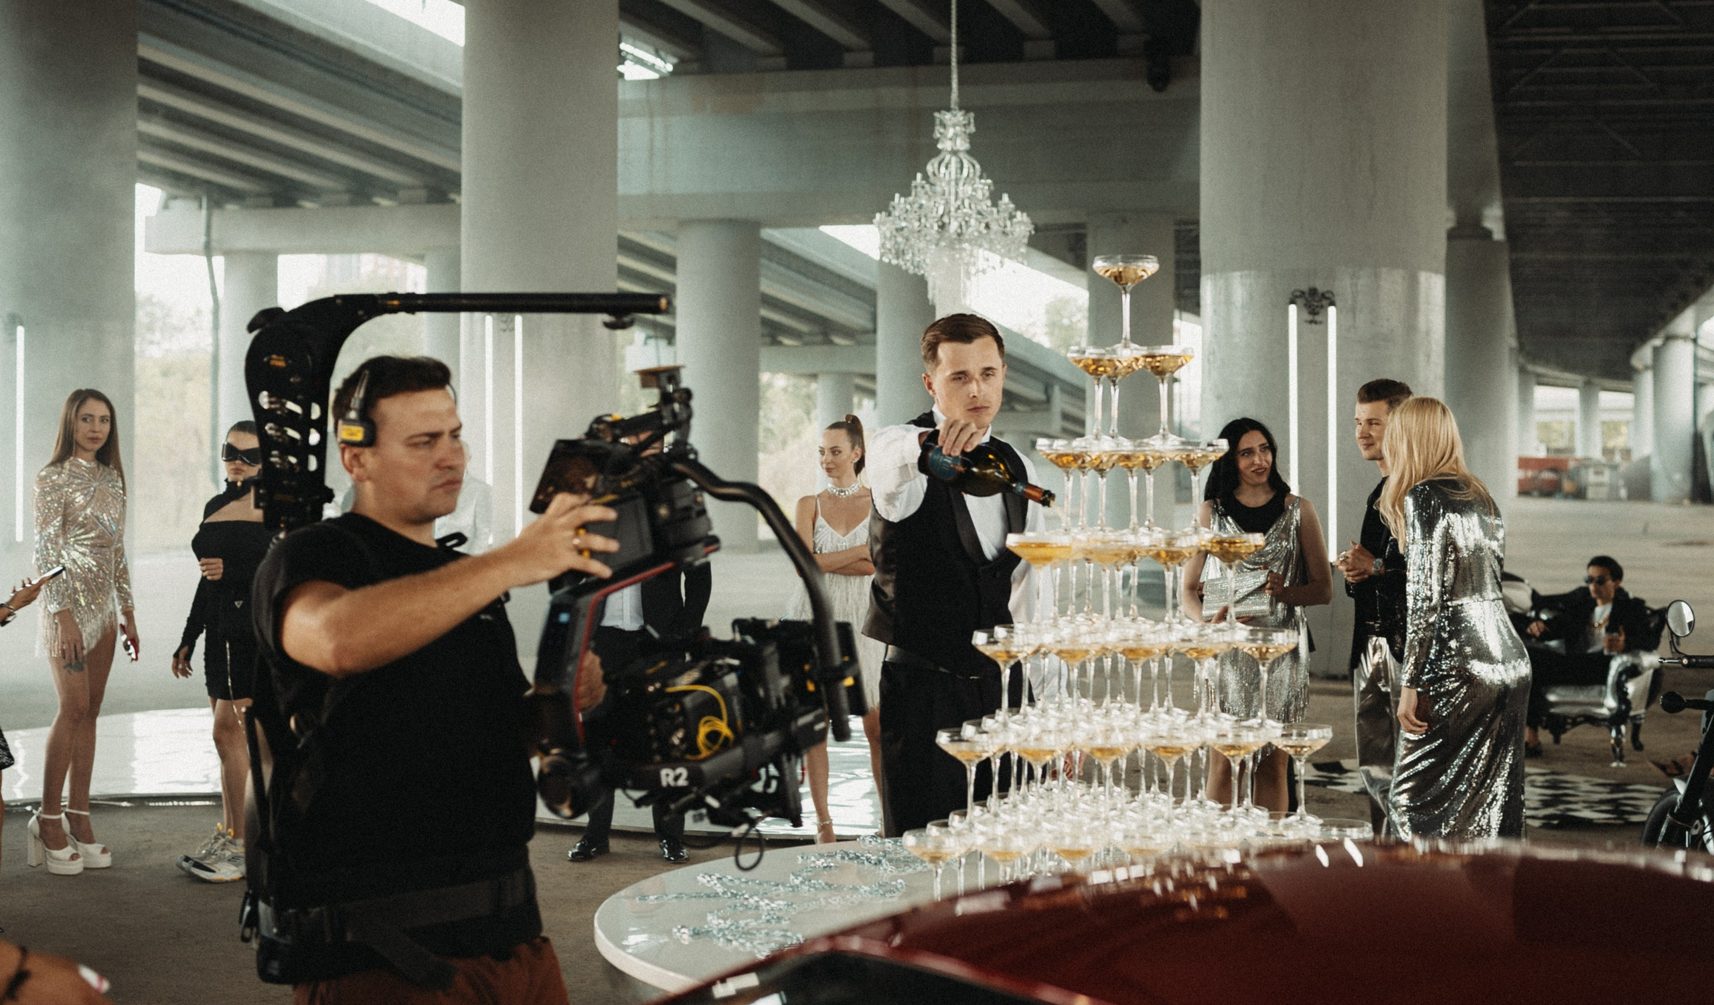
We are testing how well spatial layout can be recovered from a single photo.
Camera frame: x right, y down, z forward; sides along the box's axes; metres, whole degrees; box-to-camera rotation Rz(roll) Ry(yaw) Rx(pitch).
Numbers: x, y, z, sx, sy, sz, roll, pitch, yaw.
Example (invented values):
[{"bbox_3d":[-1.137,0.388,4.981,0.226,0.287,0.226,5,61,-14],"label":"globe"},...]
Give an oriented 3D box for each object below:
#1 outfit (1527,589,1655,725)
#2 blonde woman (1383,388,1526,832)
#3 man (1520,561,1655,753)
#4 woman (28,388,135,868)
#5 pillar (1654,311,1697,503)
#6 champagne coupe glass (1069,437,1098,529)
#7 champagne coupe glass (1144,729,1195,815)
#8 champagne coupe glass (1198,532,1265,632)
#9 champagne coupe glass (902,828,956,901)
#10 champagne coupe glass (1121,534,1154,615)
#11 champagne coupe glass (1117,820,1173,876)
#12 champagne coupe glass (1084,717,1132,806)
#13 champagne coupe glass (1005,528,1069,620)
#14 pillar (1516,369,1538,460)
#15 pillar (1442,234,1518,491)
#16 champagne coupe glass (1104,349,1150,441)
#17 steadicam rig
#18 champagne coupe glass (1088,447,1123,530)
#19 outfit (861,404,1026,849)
[{"bbox_3d":[3.963,0.825,10.350,0.650,0.800,0.650,0,1,29],"label":"outfit"},{"bbox_3d":[1.854,0.562,5.904,0.450,1.760,0.440,1,1,38],"label":"blonde woman"},{"bbox_3d":[4.006,0.880,10.406,0.700,1.090,0.750,1,1,43],"label":"man"},{"bbox_3d":[-2.910,0.495,7.154,0.430,1.810,0.340,0,1,-37],"label":"woman"},{"bbox_3d":[39.476,-4.493,92.000,1.950,9.100,1.950,0,1,0],"label":"pillar"},{"bbox_3d":[0.400,-0.031,3.347,0.113,0.162,0.113,0,1,0],"label":"champagne coupe glass"},{"bbox_3d":[0.495,0.430,2.999,0.106,0.153,0.106,0,1,0],"label":"champagne coupe glass"},{"bbox_3d":[0.606,0.124,3.081,0.107,0.151,0.107,0,1,0],"label":"champagne coupe glass"},{"bbox_3d":[0.132,0.612,3.089,0.113,0.162,0.113,0,1,0],"label":"champagne coupe glass"},{"bbox_3d":[0.475,0.124,3.250,0.107,0.151,0.107,0,1,0],"label":"champagne coupe glass"},{"bbox_3d":[0.445,0.582,2.962,0.106,0.153,0.106,0,1,0],"label":"champagne coupe glass"},{"bbox_3d":[0.394,0.430,2.985,0.106,0.153,0.106,0,1,0],"label":"champagne coupe glass"},{"bbox_3d":[0.290,0.118,3.037,0.107,0.151,0.107,0,1,0],"label":"champagne coupe glass"},{"bbox_3d":[42.005,-4.300,120.000,1.750,8.200,1.750,0,1,0],"label":"pillar"},{"bbox_3d":[15.148,-2.602,46.982,1.950,7.700,1.950,0,0,0],"label":"pillar"},{"bbox_3d":[0.458,-0.192,3.385,0.113,0.162,0.113,0,1,0],"label":"champagne coupe glass"},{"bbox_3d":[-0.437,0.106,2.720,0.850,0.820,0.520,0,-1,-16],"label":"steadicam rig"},{"bbox_3d":[0.423,-0.024,3.268,0.107,0.151,0.107,0,1,0],"label":"champagne coupe glass"},{"bbox_3d":[0.188,0.575,3.950,0.430,1.520,0.300,0,1,-27],"label":"outfit"}]

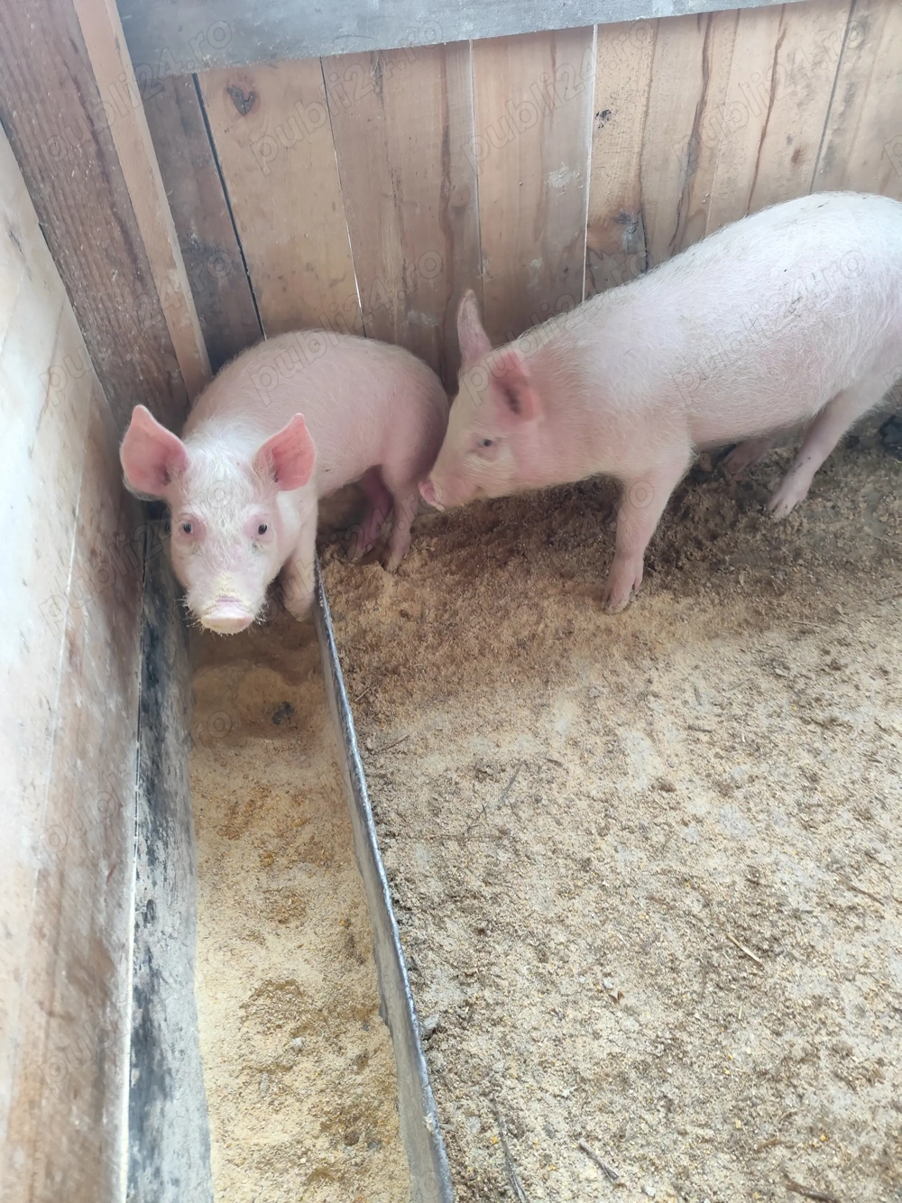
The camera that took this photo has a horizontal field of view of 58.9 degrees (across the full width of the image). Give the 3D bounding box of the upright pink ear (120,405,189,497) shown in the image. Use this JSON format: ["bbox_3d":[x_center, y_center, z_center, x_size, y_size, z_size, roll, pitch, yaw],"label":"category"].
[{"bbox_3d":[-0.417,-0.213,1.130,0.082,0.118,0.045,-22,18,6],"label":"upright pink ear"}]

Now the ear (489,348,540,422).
[{"bbox_3d":[0.080,-0.265,0.980,0.058,0.090,0.050,-7,25,13],"label":"ear"}]

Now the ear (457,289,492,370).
[{"bbox_3d":[0.033,-0.353,1.040,0.036,0.100,0.065,3,36,21],"label":"ear"}]

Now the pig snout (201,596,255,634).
[{"bbox_3d":[-0.286,0.018,1.030,0.066,0.047,0.030,-2,65,-14],"label":"pig snout"}]

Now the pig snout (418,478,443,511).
[{"bbox_3d":[-0.029,-0.167,1.240,0.022,0.047,0.050,-36,52,-16],"label":"pig snout"}]

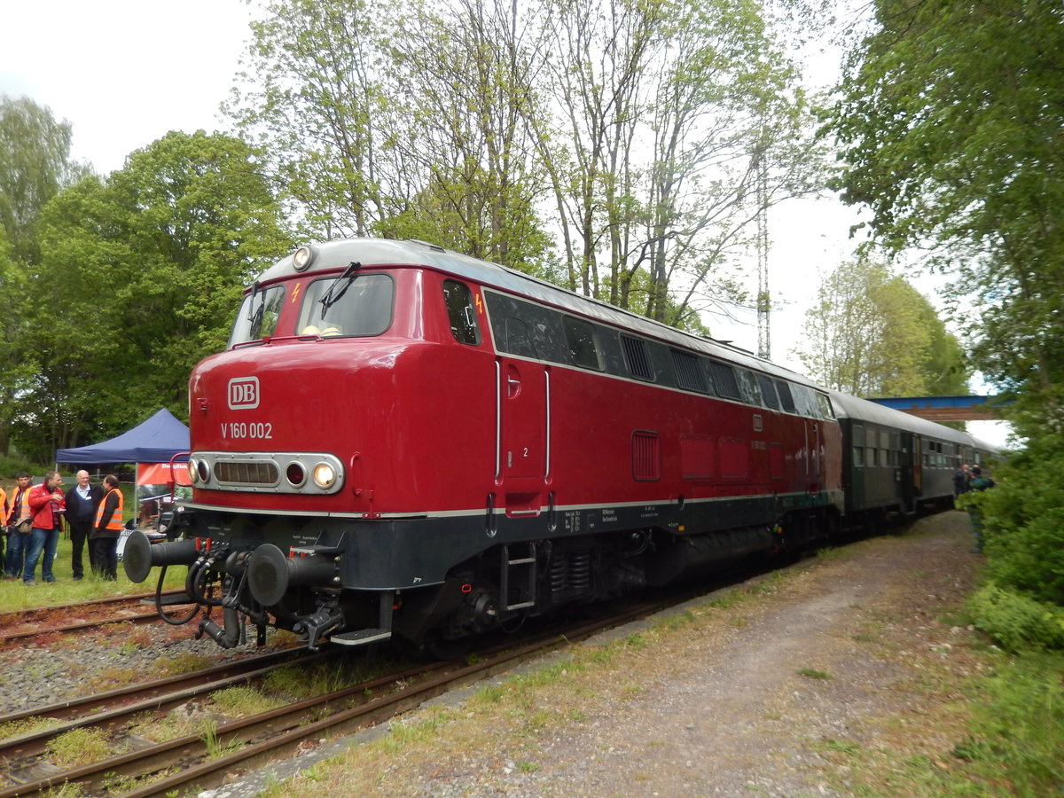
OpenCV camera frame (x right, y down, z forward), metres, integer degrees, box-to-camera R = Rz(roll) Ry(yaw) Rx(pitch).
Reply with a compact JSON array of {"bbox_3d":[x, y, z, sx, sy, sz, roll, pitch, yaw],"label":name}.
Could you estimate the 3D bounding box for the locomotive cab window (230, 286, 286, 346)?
[{"bbox_3d":[-2.682,-0.813,7.498,0.080,0.530,0.880,23,-19,-40],"label":"locomotive cab window"}]

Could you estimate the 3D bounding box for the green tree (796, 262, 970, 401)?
[{"bbox_3d":[30.188,-1.738,66.750,14.500,20.300,13.000,-2,-6,24],"label":"green tree"}]

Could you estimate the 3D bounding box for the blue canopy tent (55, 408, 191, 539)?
[{"bbox_3d":[-7.596,1.760,16.045,3.000,3.140,3.000,-3,-6,34],"label":"blue canopy tent"}]

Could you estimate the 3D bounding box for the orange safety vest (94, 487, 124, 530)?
[{"bbox_3d":[-6.845,1.788,12.450,0.340,0.670,0.480,2,-5,-12],"label":"orange safety vest"}]

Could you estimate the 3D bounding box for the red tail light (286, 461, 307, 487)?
[{"bbox_3d":[-1.912,0.611,6.243,0.195,0.200,0.070,-2,-6,23],"label":"red tail light"}]

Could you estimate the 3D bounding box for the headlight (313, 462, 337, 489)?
[{"bbox_3d":[-1.653,0.605,6.136,0.205,0.210,0.080,-1,-6,20],"label":"headlight"}]

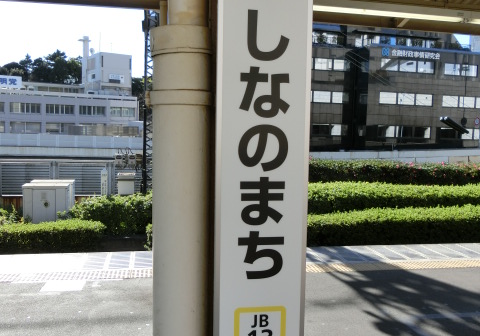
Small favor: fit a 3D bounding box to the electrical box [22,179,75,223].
[{"bbox_3d":[-5.075,0.994,12.381,1.116,1.278,0.928,0,4,-9],"label":"electrical box"}]

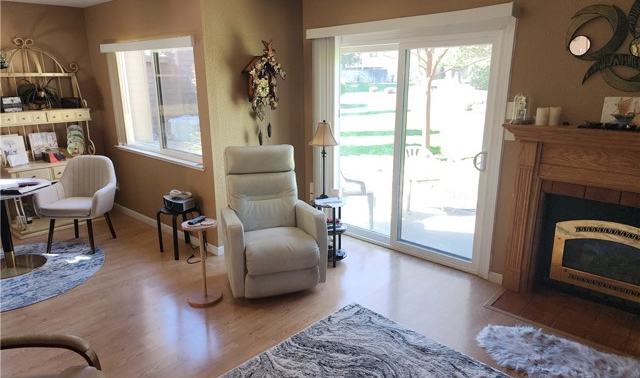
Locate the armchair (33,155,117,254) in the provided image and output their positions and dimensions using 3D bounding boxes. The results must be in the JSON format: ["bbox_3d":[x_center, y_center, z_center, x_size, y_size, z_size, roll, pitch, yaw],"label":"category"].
[{"bbox_3d":[-2.463,0.156,4.370,0.590,0.880,0.630,1,16,4],"label":"armchair"}]

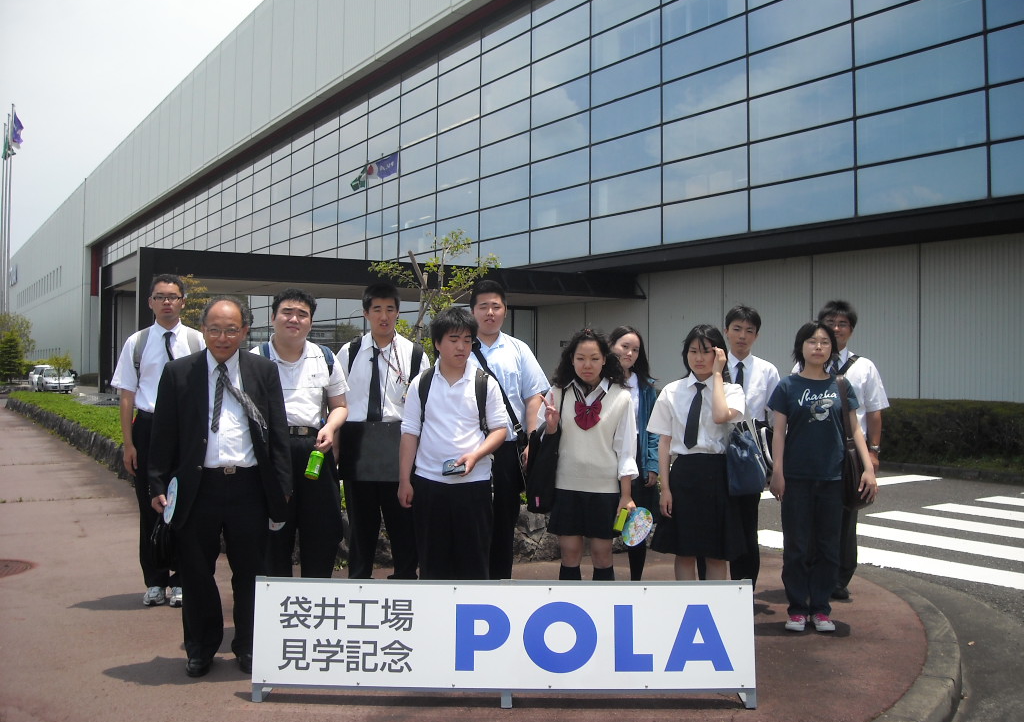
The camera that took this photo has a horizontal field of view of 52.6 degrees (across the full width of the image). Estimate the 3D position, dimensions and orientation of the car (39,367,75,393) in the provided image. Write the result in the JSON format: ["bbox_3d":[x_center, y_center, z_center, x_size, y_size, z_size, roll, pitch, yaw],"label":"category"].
[{"bbox_3d":[-26.147,1.120,59.500,1.690,1.420,4.400,1,0,-30],"label":"car"}]

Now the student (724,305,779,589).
[{"bbox_3d":[1.225,0.519,5.600,0.470,1.680,0.310,0,0,6],"label":"student"}]

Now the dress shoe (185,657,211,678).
[{"bbox_3d":[-1.345,1.279,4.505,0.105,0.110,0.285,0,0,-9],"label":"dress shoe"}]

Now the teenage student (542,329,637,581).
[{"bbox_3d":[0.376,0.597,4.954,0.450,1.505,0.350,0,0,10],"label":"teenage student"}]

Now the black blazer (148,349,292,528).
[{"bbox_3d":[-1.227,0.326,4.360,0.590,0.750,0.310,0,0,-7],"label":"black blazer"}]

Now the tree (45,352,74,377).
[{"bbox_3d":[-13.985,0.325,32.000,0.880,1.280,0.850,0,0,-3],"label":"tree"}]

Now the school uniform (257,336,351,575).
[{"bbox_3d":[-1.077,0.570,5.200,0.530,1.400,0.330,0,0,-7],"label":"school uniform"}]

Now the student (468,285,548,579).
[{"bbox_3d":[-0.067,0.472,5.205,0.500,1.750,0.360,0,0,2],"label":"student"}]

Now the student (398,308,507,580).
[{"bbox_3d":[-0.271,0.549,4.824,0.500,1.590,0.400,0,0,-2],"label":"student"}]

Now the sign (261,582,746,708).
[{"bbox_3d":[-0.028,1.099,4.181,1.940,0.486,0.360,0,0,1],"label":"sign"}]

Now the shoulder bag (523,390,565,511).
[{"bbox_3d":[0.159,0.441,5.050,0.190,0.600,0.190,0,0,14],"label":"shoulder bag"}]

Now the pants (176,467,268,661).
[{"bbox_3d":[-1.225,0.861,4.380,0.400,0.850,0.300,0,0,-6],"label":"pants"}]

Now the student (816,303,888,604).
[{"bbox_3d":[1.926,0.511,6.074,0.550,1.710,0.350,0,0,13],"label":"student"}]

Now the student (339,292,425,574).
[{"bbox_3d":[-0.719,0.450,5.750,0.520,1.780,0.340,0,0,-1],"label":"student"}]

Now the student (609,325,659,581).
[{"bbox_3d":[0.652,0.576,5.900,0.410,1.570,0.300,0,0,9],"label":"student"}]

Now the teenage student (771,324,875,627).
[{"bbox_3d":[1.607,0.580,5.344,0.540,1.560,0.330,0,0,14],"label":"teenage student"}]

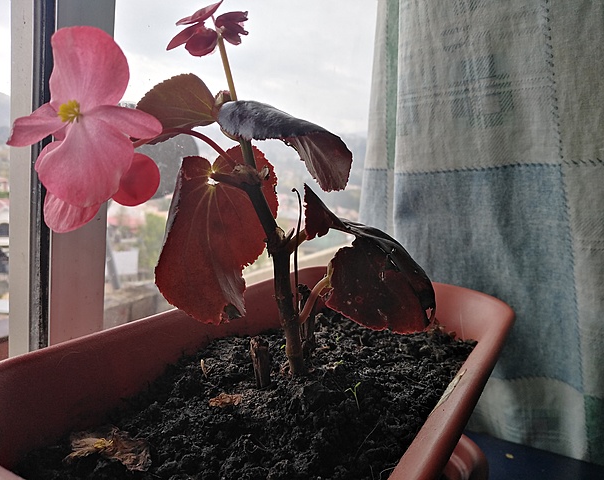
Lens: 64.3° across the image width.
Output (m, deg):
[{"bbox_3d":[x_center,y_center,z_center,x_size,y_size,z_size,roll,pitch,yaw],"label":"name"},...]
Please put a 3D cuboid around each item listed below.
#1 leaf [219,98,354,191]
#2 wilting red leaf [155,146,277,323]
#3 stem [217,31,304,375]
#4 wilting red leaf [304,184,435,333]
[{"bbox_3d":[-0.010,-0.051,0.261,0.074,0.044,0.050,6,9,0],"label":"leaf"},{"bbox_3d":[-0.050,-0.004,0.281,0.067,0.103,0.045,6,9,0],"label":"wilting red leaf"},{"bbox_3d":[-0.022,-0.018,0.277,0.028,0.201,0.026,-12,6,0],"label":"stem"},{"bbox_3d":[0.042,0.013,0.296,0.085,0.084,0.055,4,9,-8],"label":"wilting red leaf"}]

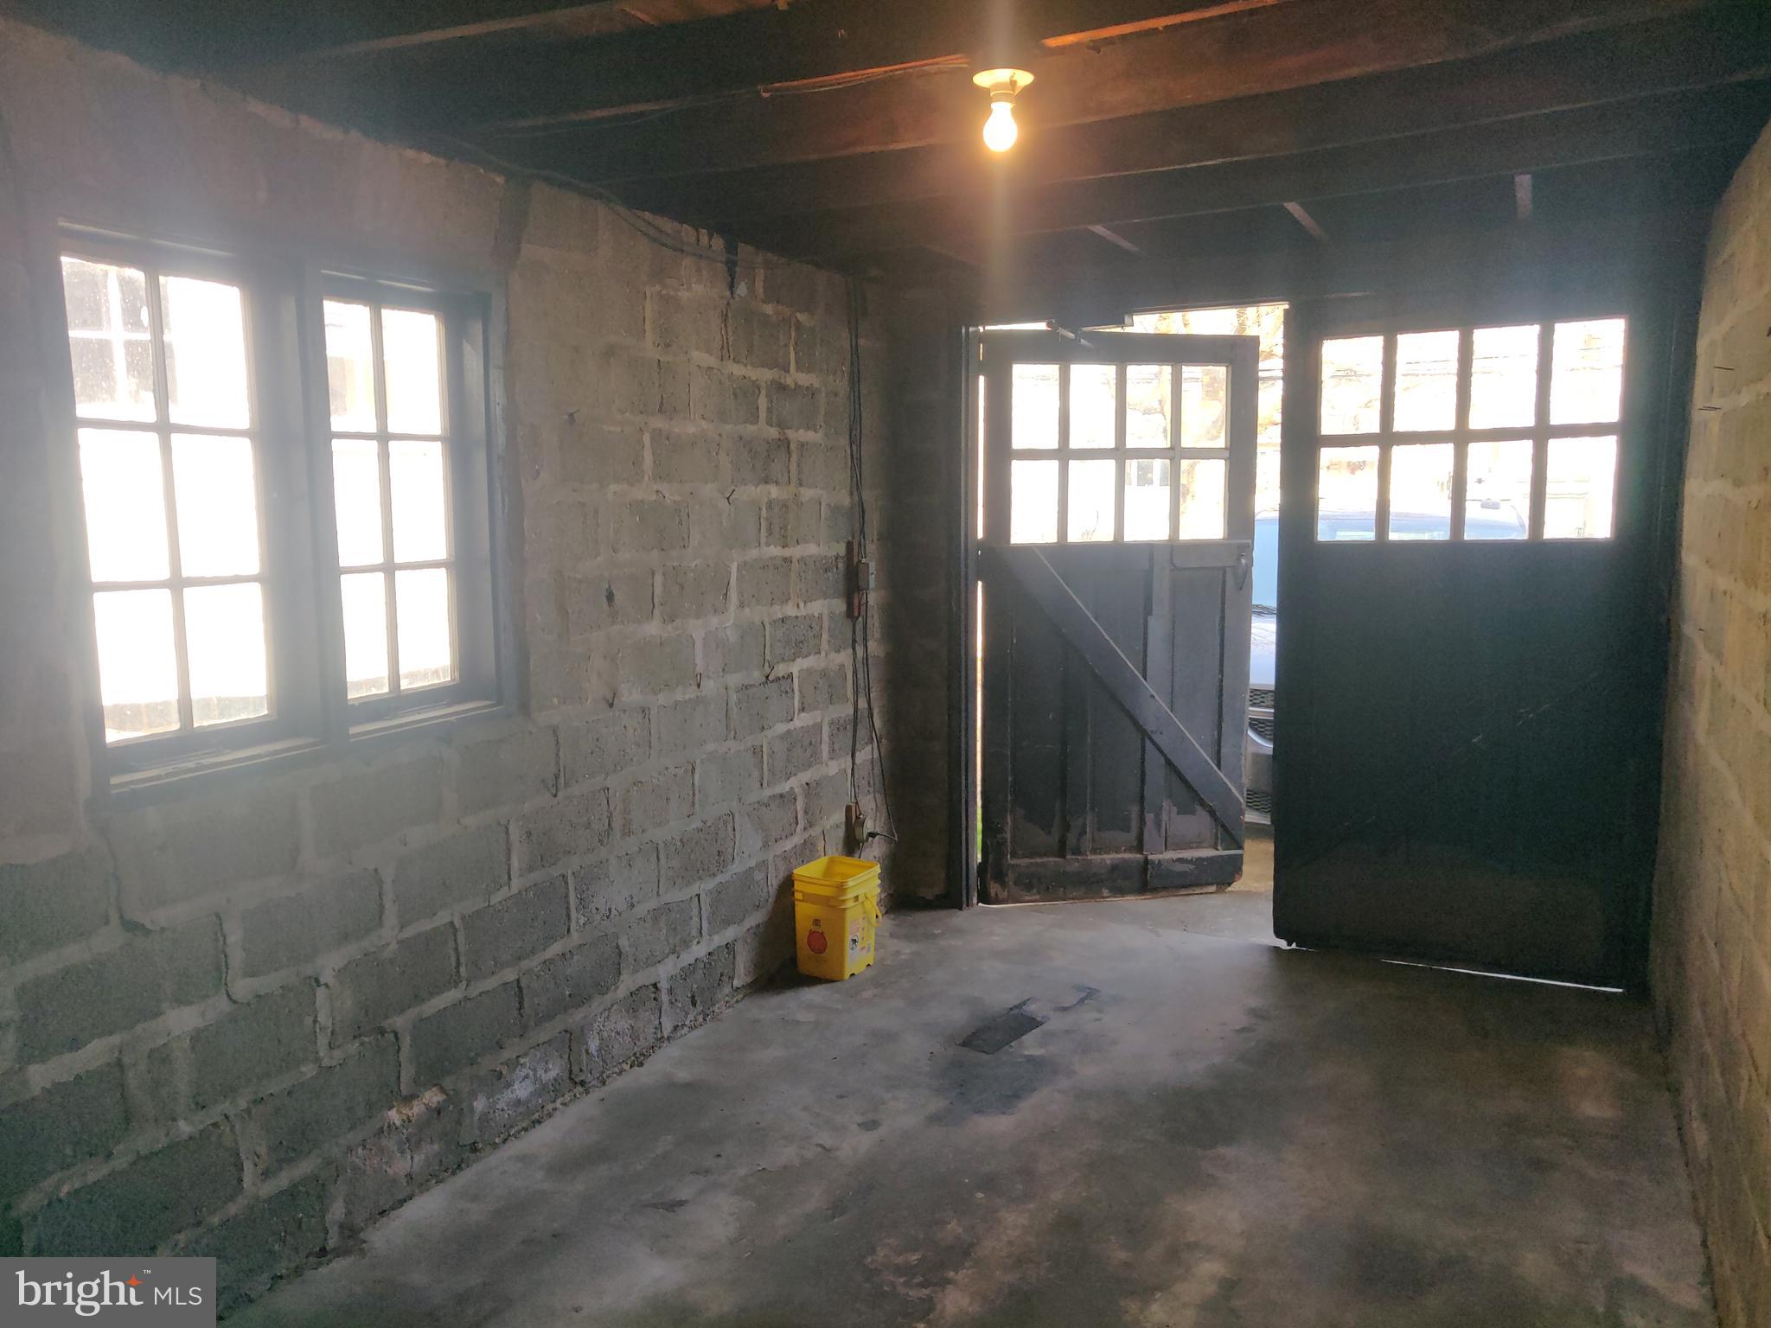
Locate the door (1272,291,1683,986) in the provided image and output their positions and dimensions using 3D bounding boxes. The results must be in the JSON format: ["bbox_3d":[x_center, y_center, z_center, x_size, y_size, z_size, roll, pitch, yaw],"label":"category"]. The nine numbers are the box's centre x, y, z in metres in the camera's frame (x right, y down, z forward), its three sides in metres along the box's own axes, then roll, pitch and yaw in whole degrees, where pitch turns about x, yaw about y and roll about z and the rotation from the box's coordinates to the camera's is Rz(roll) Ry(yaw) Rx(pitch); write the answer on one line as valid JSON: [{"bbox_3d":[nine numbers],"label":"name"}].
[{"bbox_3d":[1.905,-0.077,4.276,1.125,2.250,0.050,3,8,27],"label":"door"}]

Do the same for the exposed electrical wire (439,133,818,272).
[{"bbox_3d":[-0.618,-1.277,3.728,0.080,0.130,1.800,3,8,27],"label":"exposed electrical wire"}]

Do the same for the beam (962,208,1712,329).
[{"bbox_3d":[1.354,-1.316,4.311,2.400,0.180,0.120,3,8,27],"label":"beam"}]

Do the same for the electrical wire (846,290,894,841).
[{"bbox_3d":[-0.061,-0.338,4.872,0.120,2.200,0.160,3,8,27],"label":"electrical wire"}]

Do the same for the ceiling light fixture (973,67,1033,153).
[{"bbox_3d":[0.224,-1.047,2.428,0.115,0.142,0.115,-1,7,0],"label":"ceiling light fixture"}]

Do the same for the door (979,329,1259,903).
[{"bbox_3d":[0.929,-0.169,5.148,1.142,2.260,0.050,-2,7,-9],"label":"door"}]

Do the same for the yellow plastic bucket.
[{"bbox_3d":[-0.168,0.895,4.483,0.225,0.355,0.250,3,8,31],"label":"yellow plastic bucket"}]

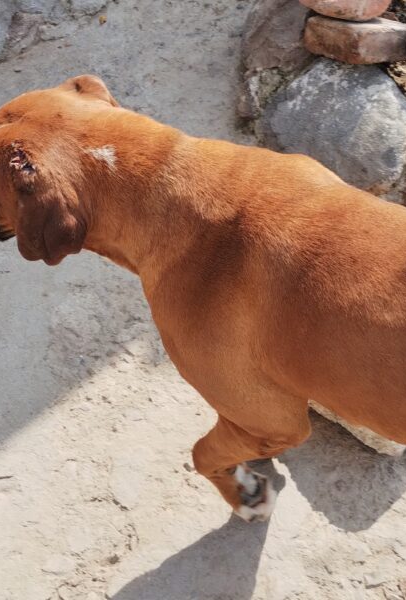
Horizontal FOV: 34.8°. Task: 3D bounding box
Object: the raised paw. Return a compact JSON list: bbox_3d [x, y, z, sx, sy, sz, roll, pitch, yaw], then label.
[{"bbox_3d":[0.084,0.308,1.040,0.060,0.080,0.050,-31,29,-21],"label":"raised paw"}]

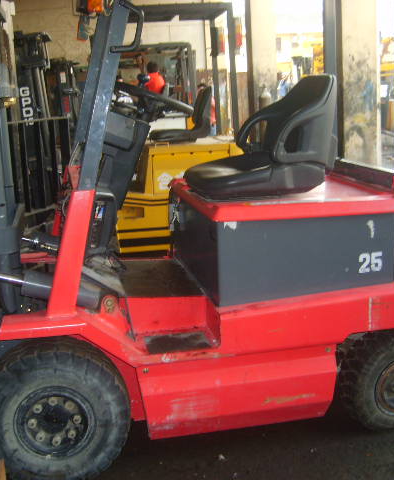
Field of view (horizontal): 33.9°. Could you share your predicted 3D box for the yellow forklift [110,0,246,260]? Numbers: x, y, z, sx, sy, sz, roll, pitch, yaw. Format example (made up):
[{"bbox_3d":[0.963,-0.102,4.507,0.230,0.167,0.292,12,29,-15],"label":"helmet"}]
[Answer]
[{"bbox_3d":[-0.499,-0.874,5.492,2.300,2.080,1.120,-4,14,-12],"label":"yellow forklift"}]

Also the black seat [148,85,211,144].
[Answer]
[{"bbox_3d":[-0.140,-1.065,5.557,0.550,0.460,0.480,-4,13,-7],"label":"black seat"}]

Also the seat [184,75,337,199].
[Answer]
[{"bbox_3d":[0.284,-0.505,3.143,0.660,0.525,0.500,-5,13,-11],"label":"seat"}]

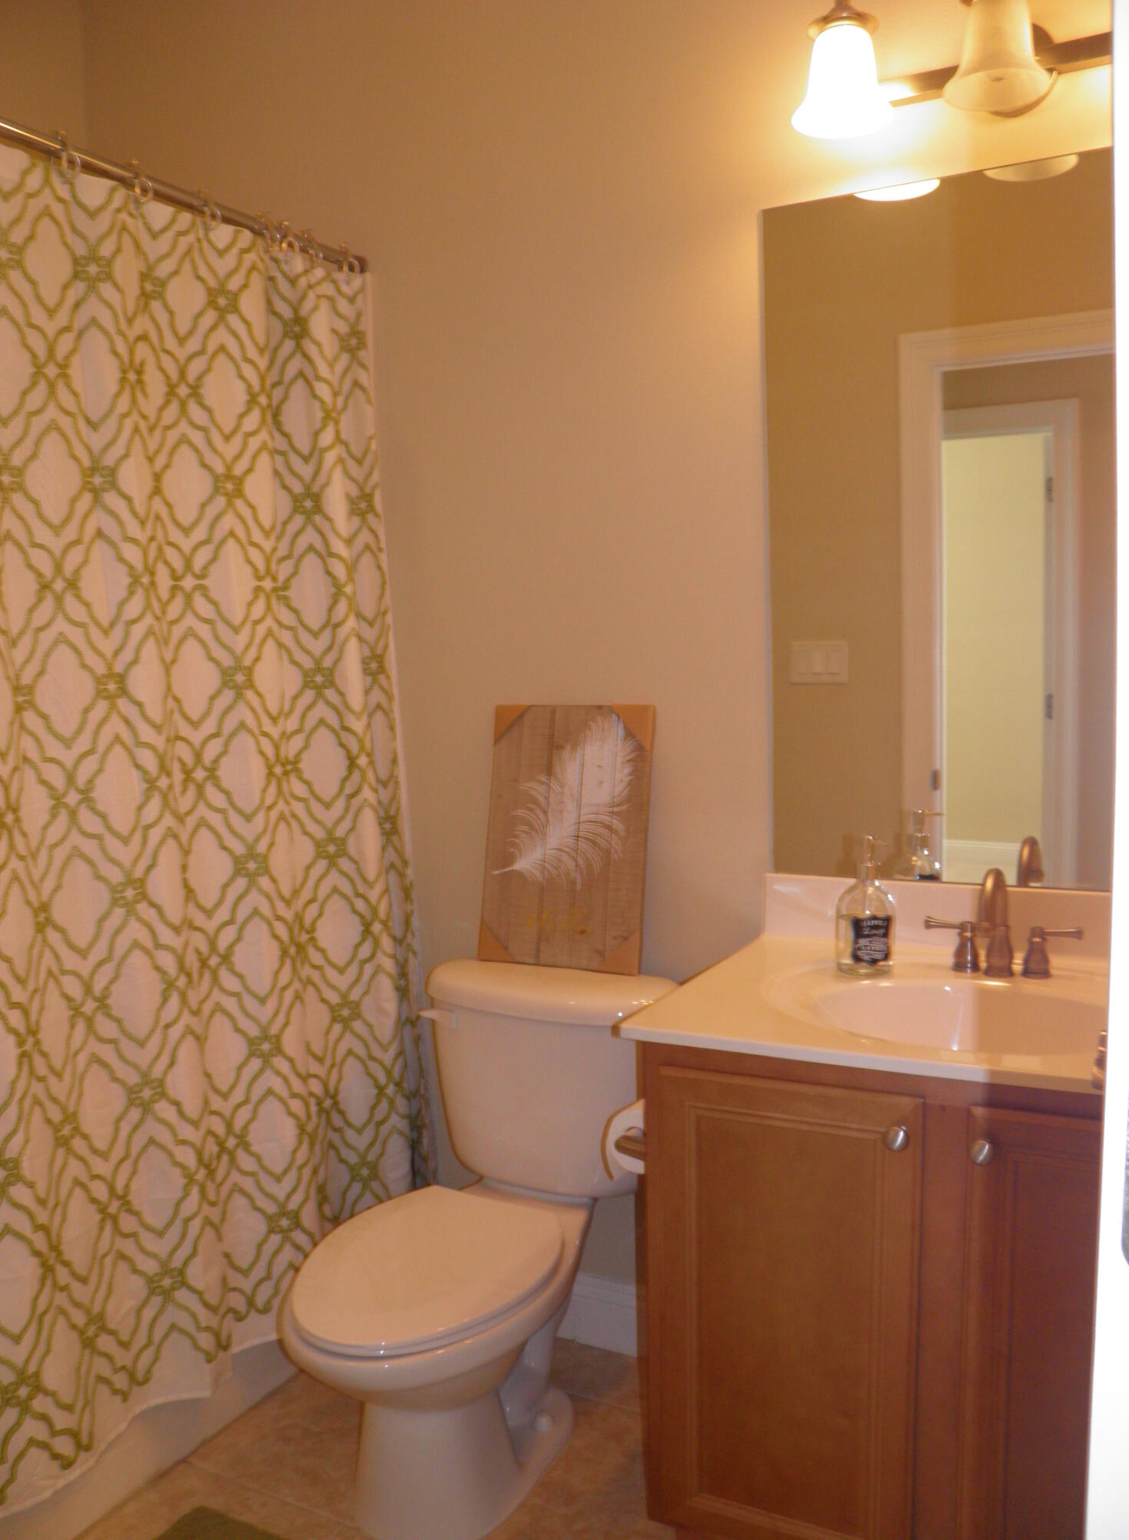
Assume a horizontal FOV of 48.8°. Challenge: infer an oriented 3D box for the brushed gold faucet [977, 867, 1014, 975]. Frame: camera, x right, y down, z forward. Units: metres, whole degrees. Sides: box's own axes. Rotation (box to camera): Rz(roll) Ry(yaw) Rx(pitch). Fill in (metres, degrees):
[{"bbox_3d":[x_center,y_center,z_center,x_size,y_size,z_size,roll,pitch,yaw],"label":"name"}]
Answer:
[{"bbox_3d":[0.611,0.218,1.757,0.048,0.160,0.150,1,5,26],"label":"brushed gold faucet"}]

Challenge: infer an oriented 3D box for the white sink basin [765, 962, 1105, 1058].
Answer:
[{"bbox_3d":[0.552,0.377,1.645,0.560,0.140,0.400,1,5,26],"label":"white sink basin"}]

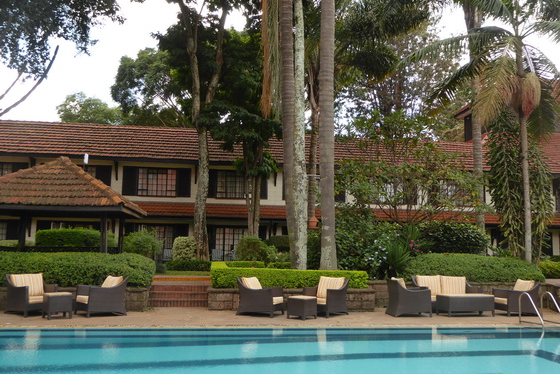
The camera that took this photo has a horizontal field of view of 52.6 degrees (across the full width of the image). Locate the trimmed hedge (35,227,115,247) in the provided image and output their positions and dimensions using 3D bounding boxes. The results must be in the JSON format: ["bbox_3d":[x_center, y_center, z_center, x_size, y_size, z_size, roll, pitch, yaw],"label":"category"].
[{"bbox_3d":[-8.187,2.445,22.669,3.050,1.500,1.100,2,-6,-8],"label":"trimmed hedge"}]

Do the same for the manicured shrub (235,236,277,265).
[{"bbox_3d":[-0.971,2.649,22.446,1.600,1.400,1.400,2,-6,-8],"label":"manicured shrub"}]

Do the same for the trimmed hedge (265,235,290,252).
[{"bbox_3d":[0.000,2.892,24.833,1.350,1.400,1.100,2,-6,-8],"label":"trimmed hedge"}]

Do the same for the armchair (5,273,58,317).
[{"bbox_3d":[-5.367,2.317,12.272,0.870,0.850,0.770,-3,-8,36],"label":"armchair"}]

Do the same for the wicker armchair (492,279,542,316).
[{"bbox_3d":[5.902,2.759,14.118,0.860,0.840,0.720,2,-6,-9],"label":"wicker armchair"}]

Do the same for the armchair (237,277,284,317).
[{"bbox_3d":[-0.439,2.480,12.889,0.870,0.850,0.770,-2,-7,24],"label":"armchair"}]

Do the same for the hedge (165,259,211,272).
[{"bbox_3d":[-3.265,2.848,20.313,1.650,0.450,0.700,2,-6,-8],"label":"hedge"}]

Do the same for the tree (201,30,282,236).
[{"bbox_3d":[-1.550,-1.190,22.752,3.300,8.900,3.200,2,-6,-7],"label":"tree"}]

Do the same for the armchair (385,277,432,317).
[{"bbox_3d":[3.069,2.633,13.480,0.860,0.840,0.720,2,-6,-7],"label":"armchair"}]

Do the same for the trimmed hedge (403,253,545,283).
[{"bbox_3d":[5.524,2.312,16.247,3.600,0.800,1.700,2,-6,-8],"label":"trimmed hedge"}]

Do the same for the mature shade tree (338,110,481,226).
[{"bbox_3d":[4.397,0.339,19.373,4.500,5.400,4.200,2,-6,-8],"label":"mature shade tree"}]

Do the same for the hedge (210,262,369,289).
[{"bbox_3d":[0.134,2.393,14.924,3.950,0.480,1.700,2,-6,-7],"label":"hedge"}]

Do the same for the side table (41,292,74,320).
[{"bbox_3d":[-4.559,2.451,11.636,0.470,0.480,0.470,6,-8,-36],"label":"side table"}]

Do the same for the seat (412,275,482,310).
[{"bbox_3d":[4.187,2.695,14.183,1.550,0.880,0.840,2,-6,-9],"label":"seat"}]

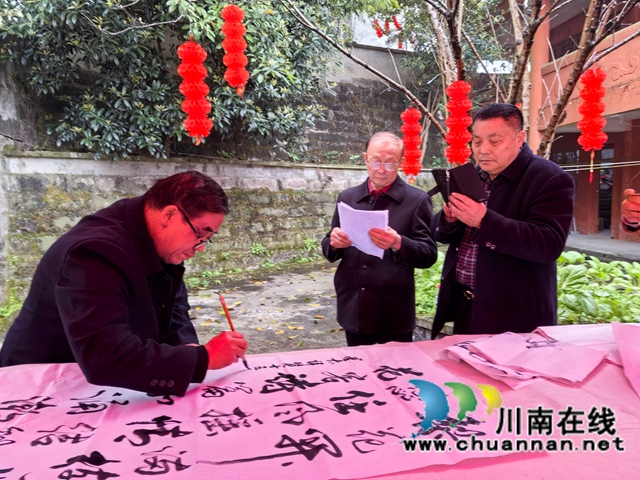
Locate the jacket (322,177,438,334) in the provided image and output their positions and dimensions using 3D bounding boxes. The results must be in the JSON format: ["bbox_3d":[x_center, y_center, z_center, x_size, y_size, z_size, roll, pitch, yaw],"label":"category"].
[{"bbox_3d":[0.280,0.070,2.360,0.560,0.750,0.410,2,6,22],"label":"jacket"}]

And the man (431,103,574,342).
[{"bbox_3d":[0.685,0.330,1.920,0.500,1.670,0.580,-4,7,-38],"label":"man"}]

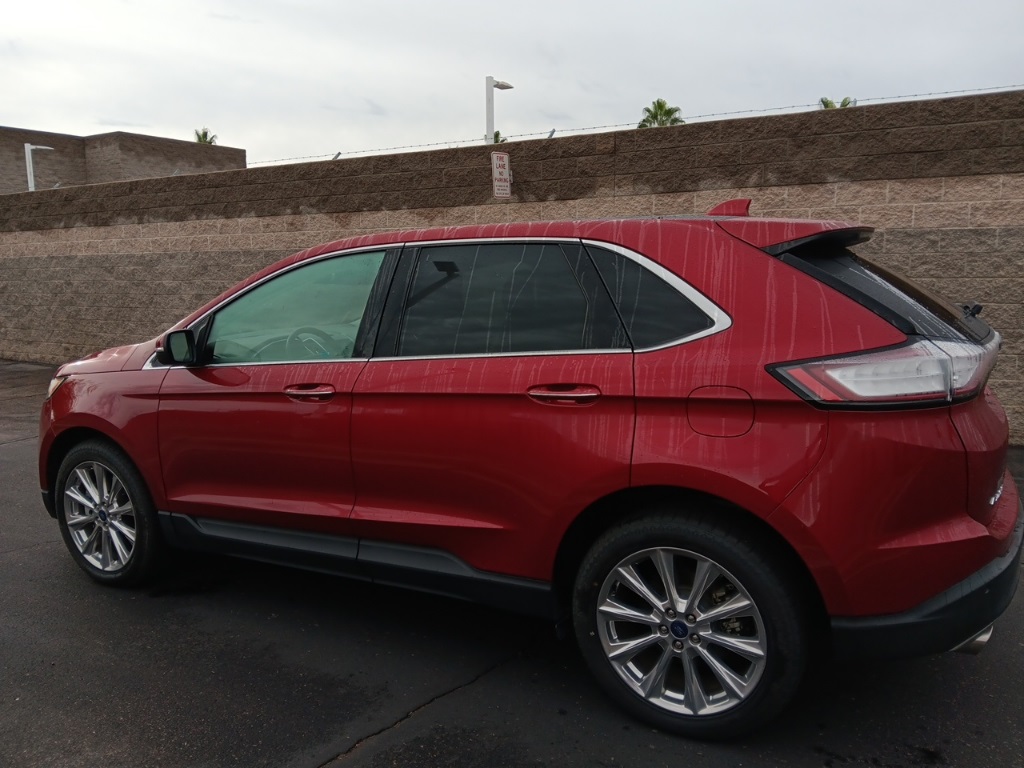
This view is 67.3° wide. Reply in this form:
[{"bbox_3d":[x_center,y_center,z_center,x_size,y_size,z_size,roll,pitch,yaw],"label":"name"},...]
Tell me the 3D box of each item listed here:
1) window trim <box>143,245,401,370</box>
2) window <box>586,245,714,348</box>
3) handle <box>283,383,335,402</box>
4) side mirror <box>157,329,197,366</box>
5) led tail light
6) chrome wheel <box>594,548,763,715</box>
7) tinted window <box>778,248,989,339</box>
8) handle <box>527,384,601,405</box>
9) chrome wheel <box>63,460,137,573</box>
[{"bbox_3d":[-1.061,-0.311,3.308,1.380,0.560,0.070,3,-15,29],"label":"window trim"},{"bbox_3d":[0.439,-0.292,2.528,0.480,0.385,0.050,2,-16,24],"label":"window"},{"bbox_3d":[-0.784,0.029,2.998,0.255,0.060,0.055,3,9,28],"label":"handle"},{"bbox_3d":[-1.414,-0.154,3.255,0.125,0.165,0.205,3,9,28],"label":"side mirror"},{"bbox_3d":[1.101,-0.049,2.263,0.610,0.215,0.420,3,9,28],"label":"led tail light"},{"bbox_3d":[0.563,0.771,2.498,0.537,0.537,0.190,3,9,28],"label":"chrome wheel"},{"bbox_3d":[1.423,-0.322,2.852,0.620,0.110,1.350,38,22,18],"label":"tinted window"},{"bbox_3d":[0.171,0.032,2.493,0.255,0.060,0.055,3,9,28],"label":"handle"},{"bbox_3d":[-1.961,0.633,3.815,0.537,0.537,0.190,3,9,28],"label":"chrome wheel"}]

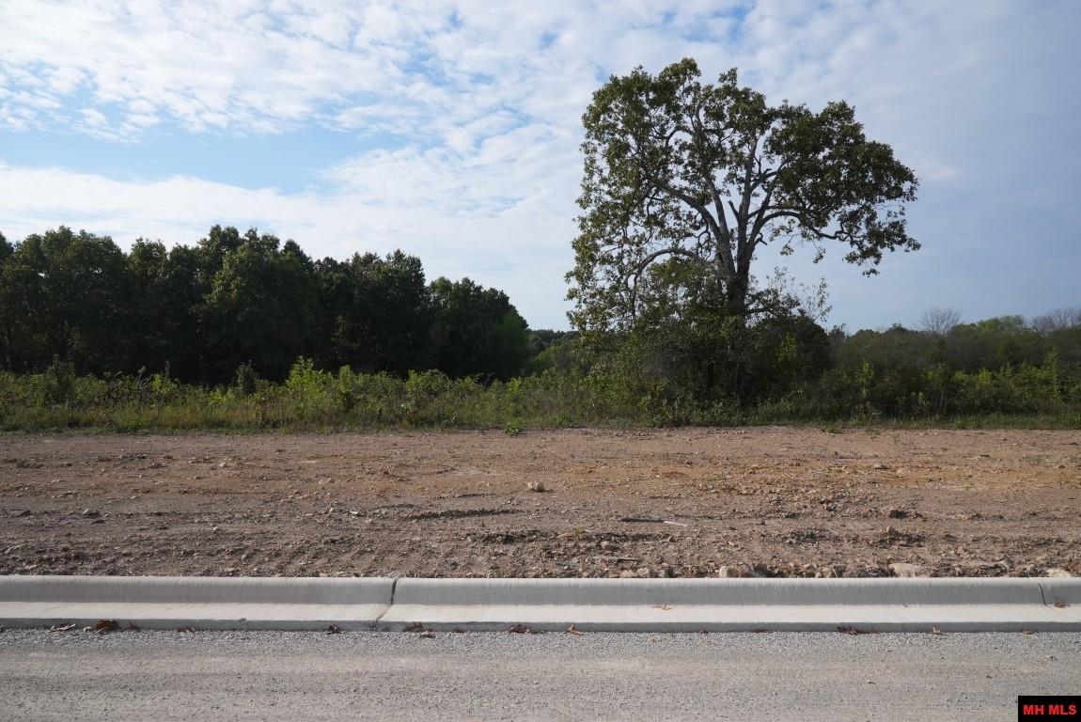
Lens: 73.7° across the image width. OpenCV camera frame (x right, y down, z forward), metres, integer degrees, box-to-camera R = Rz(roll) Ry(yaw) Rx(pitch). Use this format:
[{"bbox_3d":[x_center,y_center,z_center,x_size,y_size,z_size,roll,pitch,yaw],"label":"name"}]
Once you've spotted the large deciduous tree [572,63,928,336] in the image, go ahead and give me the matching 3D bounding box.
[{"bbox_3d":[6.633,-4.300,23.500,11.400,11.200,10.000,0,0,0],"label":"large deciduous tree"}]

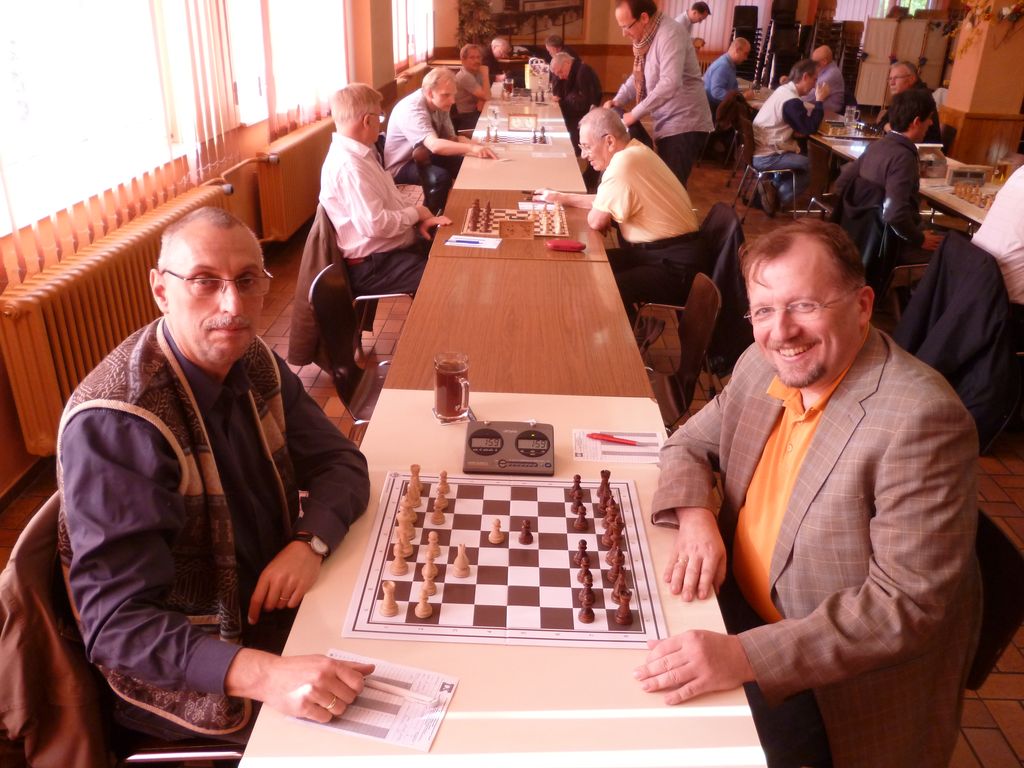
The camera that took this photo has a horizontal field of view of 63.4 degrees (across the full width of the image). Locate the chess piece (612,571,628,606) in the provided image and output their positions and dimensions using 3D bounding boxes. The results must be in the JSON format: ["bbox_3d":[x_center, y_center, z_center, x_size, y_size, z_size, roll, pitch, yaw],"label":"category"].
[{"bbox_3d":[0.186,0.343,1.410,0.029,0.064,0.029,2,25,0],"label":"chess piece"}]

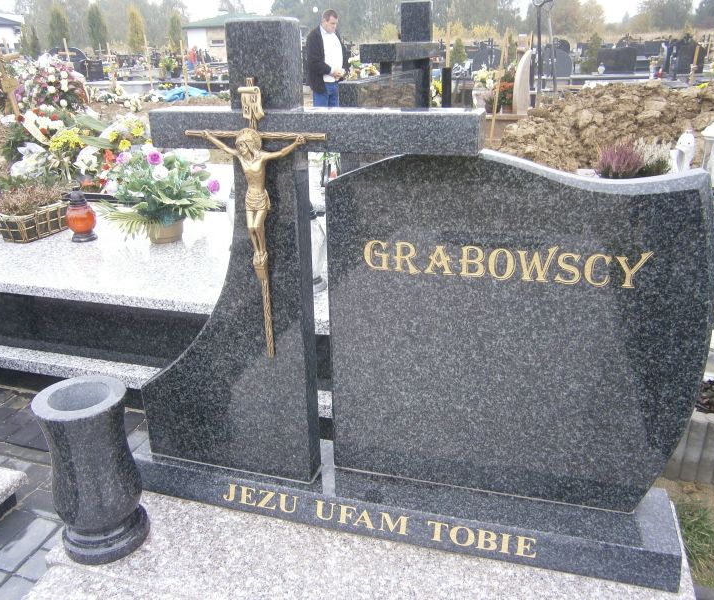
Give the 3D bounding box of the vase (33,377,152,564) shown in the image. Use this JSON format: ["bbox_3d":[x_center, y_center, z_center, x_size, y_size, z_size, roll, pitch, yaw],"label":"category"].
[{"bbox_3d":[-0.565,0.363,1.295,0.182,0.356,0.182,5,23,15],"label":"vase"}]

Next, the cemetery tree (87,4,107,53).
[{"bbox_3d":[-13.200,-13.298,30.743,1.000,3.600,1.000,-10,25,-19],"label":"cemetery tree"}]

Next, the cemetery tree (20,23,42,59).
[{"bbox_3d":[-12.063,-9.112,22.372,0.850,2.450,0.850,-12,25,-24],"label":"cemetery tree"}]

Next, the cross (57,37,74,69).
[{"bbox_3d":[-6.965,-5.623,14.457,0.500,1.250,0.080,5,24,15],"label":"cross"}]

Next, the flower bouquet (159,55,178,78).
[{"bbox_3d":[-5.052,-6.258,16.104,0.530,0.700,0.500,-1,22,0],"label":"flower bouquet"}]

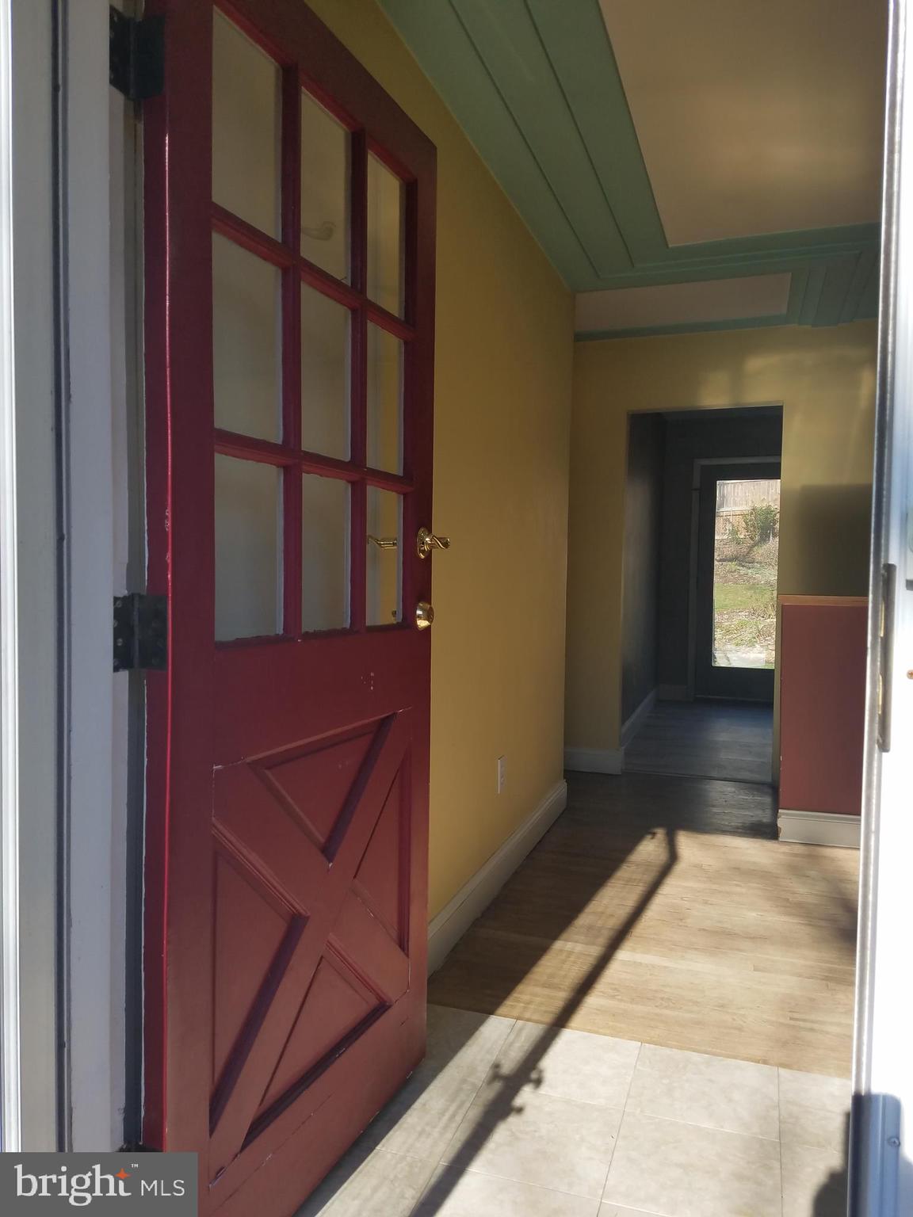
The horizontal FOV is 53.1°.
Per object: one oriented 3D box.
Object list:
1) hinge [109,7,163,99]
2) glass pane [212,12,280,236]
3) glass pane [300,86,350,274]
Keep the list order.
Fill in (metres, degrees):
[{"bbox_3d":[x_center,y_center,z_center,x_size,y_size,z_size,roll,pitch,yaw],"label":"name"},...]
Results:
[{"bbox_3d":[-0.415,-0.728,1.192,0.056,0.103,0.048,2,2,22],"label":"hinge"},{"bbox_3d":[-0.322,-0.734,1.403,0.010,0.290,0.204,2,2,22],"label":"glass pane"},{"bbox_3d":[-0.233,-0.741,1.627,0.010,0.290,0.199,2,2,22],"label":"glass pane"}]

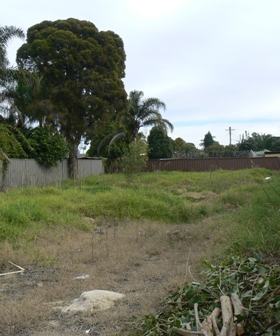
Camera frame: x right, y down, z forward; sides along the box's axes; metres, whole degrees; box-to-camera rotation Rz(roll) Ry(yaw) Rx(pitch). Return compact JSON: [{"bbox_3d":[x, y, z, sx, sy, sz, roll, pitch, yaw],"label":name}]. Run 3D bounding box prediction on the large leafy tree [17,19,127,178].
[{"bbox_3d":[-5.450,-5.450,37.000,8.600,12.800,8.300,0,1,0],"label":"large leafy tree"}]

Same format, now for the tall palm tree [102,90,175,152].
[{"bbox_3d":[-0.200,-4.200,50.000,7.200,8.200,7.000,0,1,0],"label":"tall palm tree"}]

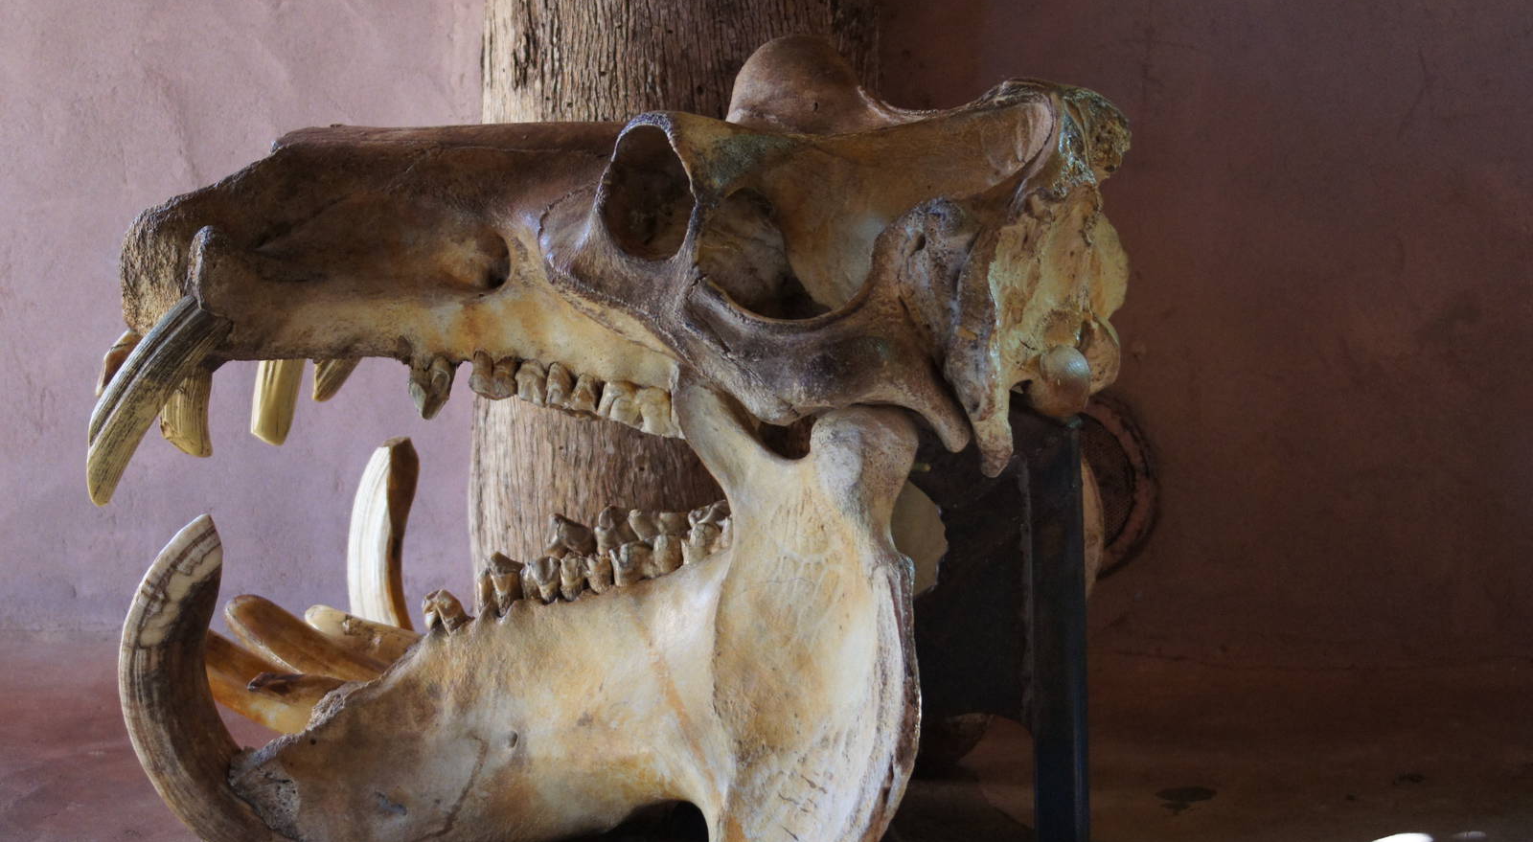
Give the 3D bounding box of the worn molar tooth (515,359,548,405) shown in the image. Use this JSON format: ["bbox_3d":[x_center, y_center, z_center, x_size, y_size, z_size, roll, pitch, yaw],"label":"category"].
[{"bbox_3d":[-0.153,-0.025,3.082,0.020,0.029,0.026,4,11,22],"label":"worn molar tooth"}]

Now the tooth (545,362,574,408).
[{"bbox_3d":[-0.134,-0.024,3.075,0.018,0.028,0.027,4,11,22],"label":"tooth"}]

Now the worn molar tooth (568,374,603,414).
[{"bbox_3d":[-0.116,-0.017,3.068,0.021,0.026,0.028,4,11,22],"label":"worn molar tooth"}]

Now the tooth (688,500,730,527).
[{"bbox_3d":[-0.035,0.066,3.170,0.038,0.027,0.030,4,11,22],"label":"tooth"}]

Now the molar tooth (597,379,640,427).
[{"bbox_3d":[-0.095,-0.011,3.059,0.027,0.030,0.033,4,11,22],"label":"molar tooth"}]

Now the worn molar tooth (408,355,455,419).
[{"bbox_3d":[-0.219,-0.022,3.108,0.029,0.040,0.023,4,11,22],"label":"worn molar tooth"}]

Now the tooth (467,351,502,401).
[{"bbox_3d":[-0.183,-0.029,3.094,0.021,0.032,0.024,4,11,22],"label":"tooth"}]

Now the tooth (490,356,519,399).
[{"bbox_3d":[-0.170,-0.028,3.089,0.018,0.028,0.024,4,11,22],"label":"tooth"}]

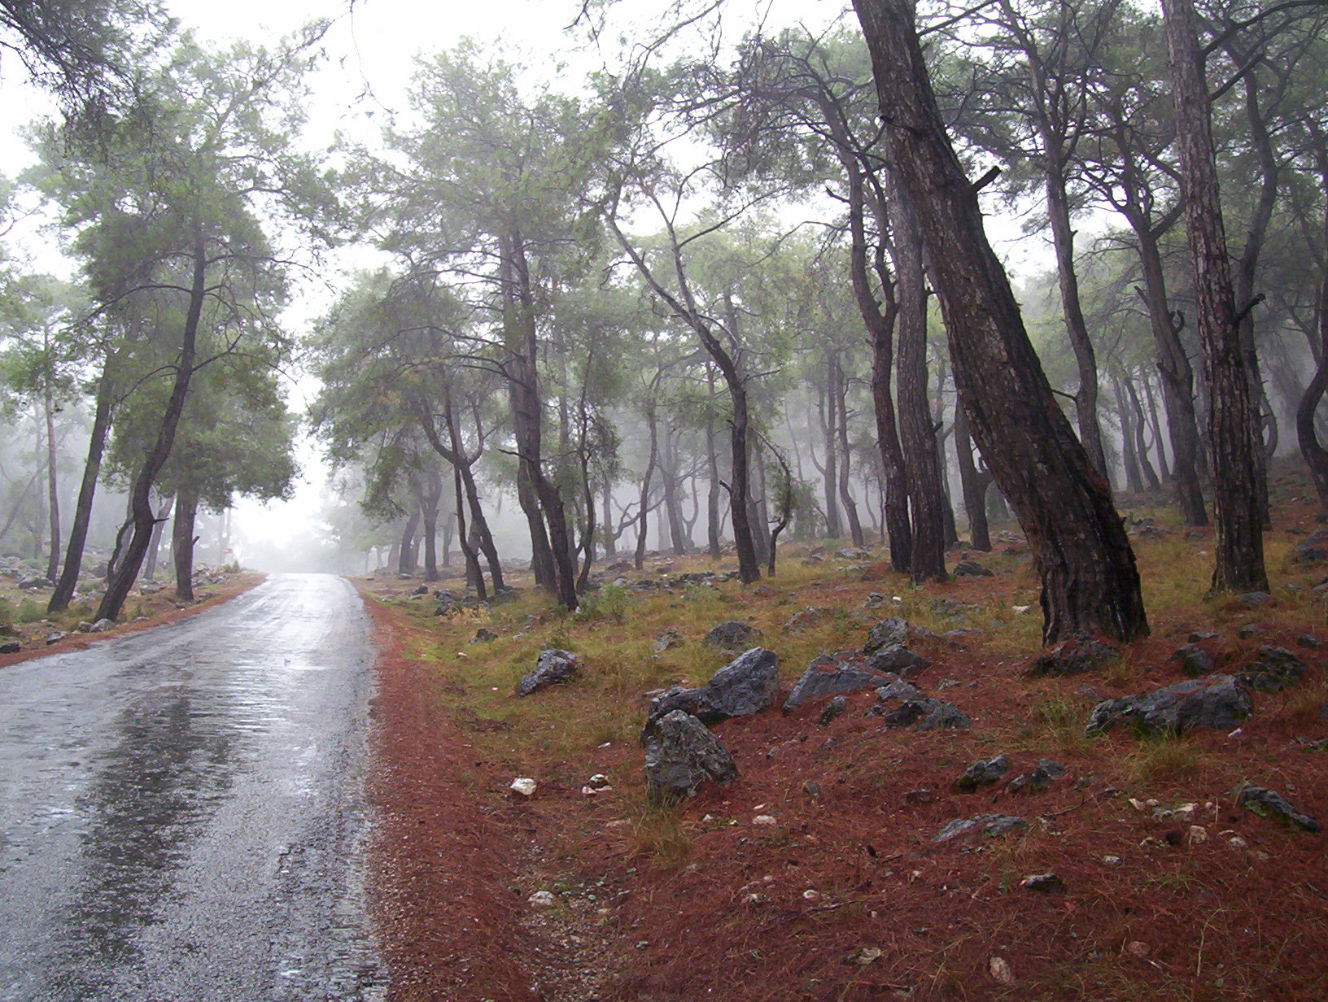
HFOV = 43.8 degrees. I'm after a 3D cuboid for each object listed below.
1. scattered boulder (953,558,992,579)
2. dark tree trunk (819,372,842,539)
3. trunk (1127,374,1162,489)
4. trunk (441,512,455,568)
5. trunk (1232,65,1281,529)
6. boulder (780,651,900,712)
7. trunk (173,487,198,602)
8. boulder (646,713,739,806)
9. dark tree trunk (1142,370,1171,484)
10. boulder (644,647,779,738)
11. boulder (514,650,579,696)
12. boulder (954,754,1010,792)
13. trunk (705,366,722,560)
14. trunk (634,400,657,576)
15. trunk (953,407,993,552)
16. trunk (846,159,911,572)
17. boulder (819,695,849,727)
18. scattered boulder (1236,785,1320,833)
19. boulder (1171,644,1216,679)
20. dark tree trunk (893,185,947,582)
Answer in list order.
[{"bbox_3d":[3.608,0.781,19.300,0.470,0.236,0.400,0,-2,0],"label":"scattered boulder"},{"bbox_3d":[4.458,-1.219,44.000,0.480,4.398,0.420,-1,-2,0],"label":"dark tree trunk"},{"bbox_3d":[9.886,-1.366,34.000,0.725,2.369,0.450,0,-2,0],"label":"trunk"},{"bbox_3d":[-8.612,1.554,66.000,0.538,2.237,0.450,0,-2,0],"label":"trunk"},{"bbox_3d":[7.888,-2.733,22.000,0.560,6.170,0.450,0,-2,0],"label":"trunk"},{"bbox_3d":[1.223,1.260,11.500,0.783,0.360,0.600,0,-2,0],"label":"boulder"},{"bbox_3d":[-12.160,1.107,42.000,0.632,2.927,0.600,0,-2,0],"label":"trunk"},{"bbox_3d":[0.134,1.269,8.200,0.459,0.463,0.400,0,-2,0],"label":"boulder"},{"bbox_3d":[15.198,-2.337,51.000,0.864,3.426,0.500,0,-2,0],"label":"dark tree trunk"},{"bbox_3d":[0.325,1.324,11.400,0.916,0.583,0.650,0,-2,0],"label":"boulder"},{"bbox_3d":[-1.129,1.662,16.000,0.622,0.400,0.500,0,-2,0],"label":"boulder"},{"bbox_3d":[1.500,1.283,7.800,0.264,0.160,0.220,0,-2,0],"label":"boulder"},{"bbox_3d":[1.401,-1.092,47.000,0.472,5.517,0.420,0,-2,0],"label":"trunk"},{"bbox_3d":[-0.494,-0.339,45.000,0.621,4.548,0.450,0,-2,0],"label":"trunk"},{"bbox_3d":[5.972,-0.412,32.000,0.763,2.812,0.550,0,-2,0],"label":"trunk"},{"bbox_3d":[3.571,-2.253,27.500,1.087,6.871,0.600,0,-2,0],"label":"trunk"},{"bbox_3d":[1.070,1.319,10.400,0.190,0.190,0.170,0,-2,0],"label":"boulder"},{"bbox_3d":[2.336,1.173,6.300,0.320,0.170,0.220,0,-2,0],"label":"scattered boulder"},{"bbox_3d":[3.013,0.909,9.400,0.249,0.195,0.240,0,-2,0],"label":"boulder"},{"bbox_3d":[3.234,-1.505,21.000,0.500,5.027,0.480,-2,-2,0],"label":"dark tree trunk"}]

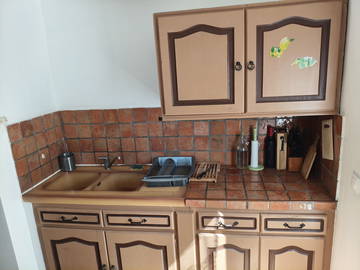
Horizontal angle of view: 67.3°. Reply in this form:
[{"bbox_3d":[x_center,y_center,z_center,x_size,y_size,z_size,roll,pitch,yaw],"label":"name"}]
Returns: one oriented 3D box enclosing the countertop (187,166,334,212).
[{"bbox_3d":[0.516,0.348,1.928,0.883,0.056,0.605,-1,14,10],"label":"countertop"}]

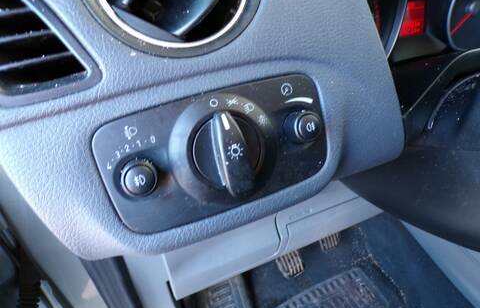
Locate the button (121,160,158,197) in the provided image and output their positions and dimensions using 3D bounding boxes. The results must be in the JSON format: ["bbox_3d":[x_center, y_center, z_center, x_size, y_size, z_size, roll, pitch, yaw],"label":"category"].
[{"bbox_3d":[-0.053,0.013,0.176,0.018,0.018,0.014,-17,13,-16],"label":"button"}]

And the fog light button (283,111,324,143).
[{"bbox_3d":[0.038,-0.017,0.204,0.018,0.018,0.014,-17,13,-16],"label":"fog light button"}]

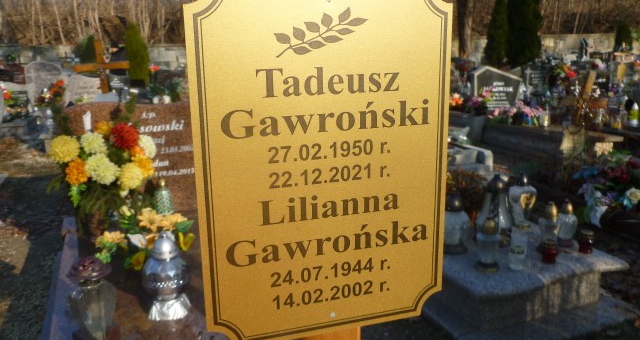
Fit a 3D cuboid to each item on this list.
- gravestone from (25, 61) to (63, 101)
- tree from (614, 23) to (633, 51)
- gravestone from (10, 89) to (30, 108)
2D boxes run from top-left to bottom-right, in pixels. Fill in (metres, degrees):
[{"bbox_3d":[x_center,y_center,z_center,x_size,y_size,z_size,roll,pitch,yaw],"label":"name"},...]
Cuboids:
[{"bbox_3d":[-4.647,-1.454,8.700,0.570,0.780,0.140,-5,14,-22],"label":"gravestone"},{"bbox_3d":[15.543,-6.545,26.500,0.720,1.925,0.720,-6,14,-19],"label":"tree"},{"bbox_3d":[-4.644,-1.120,8.000,0.340,0.320,0.110,-5,14,-22],"label":"gravestone"}]

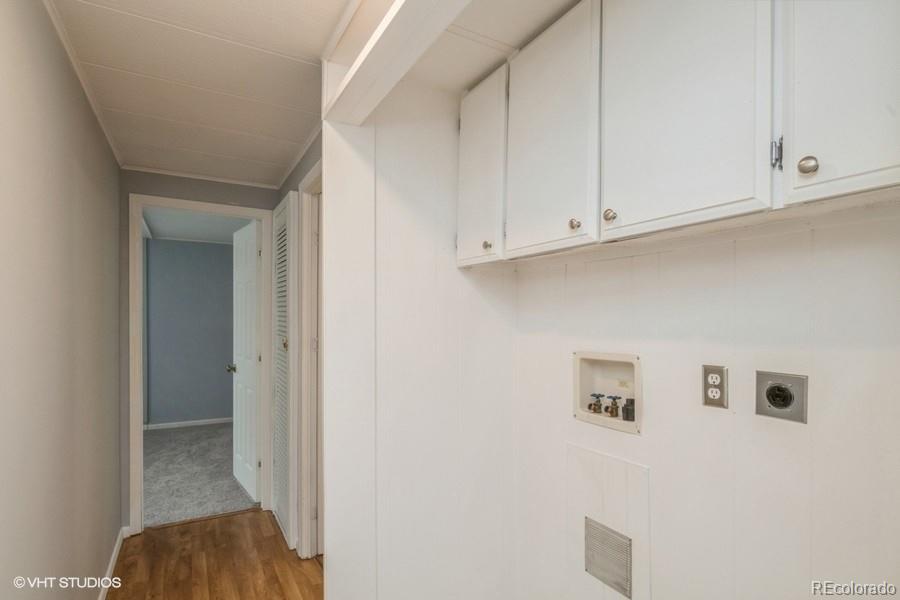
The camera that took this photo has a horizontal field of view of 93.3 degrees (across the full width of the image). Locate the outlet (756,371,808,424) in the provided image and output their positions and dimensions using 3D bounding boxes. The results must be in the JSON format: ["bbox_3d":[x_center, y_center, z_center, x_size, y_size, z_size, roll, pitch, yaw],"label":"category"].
[{"bbox_3d":[0.832,0.242,1.068,0.015,0.115,0.114,0,-1,-31],"label":"outlet"}]

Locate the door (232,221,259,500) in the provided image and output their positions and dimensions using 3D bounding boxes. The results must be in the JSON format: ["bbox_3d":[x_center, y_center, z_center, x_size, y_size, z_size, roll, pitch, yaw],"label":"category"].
[{"bbox_3d":[-1.574,0.434,3.289,0.036,2.000,0.677,0,-2,-39],"label":"door"}]

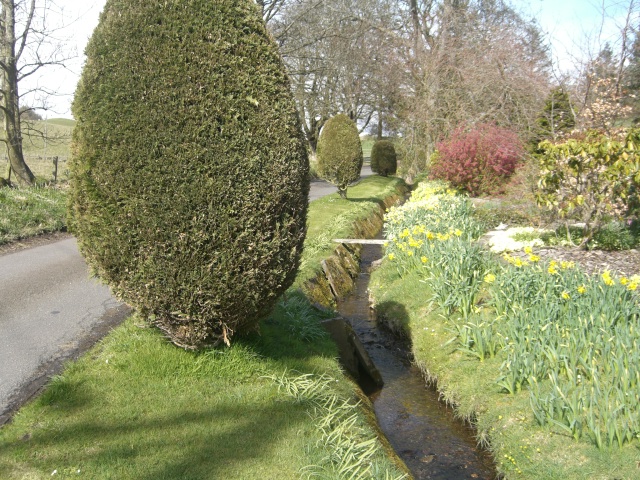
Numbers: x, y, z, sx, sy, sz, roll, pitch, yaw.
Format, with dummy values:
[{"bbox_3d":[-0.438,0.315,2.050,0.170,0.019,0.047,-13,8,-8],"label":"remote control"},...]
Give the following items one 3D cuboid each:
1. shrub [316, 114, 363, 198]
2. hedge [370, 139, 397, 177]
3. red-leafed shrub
[{"bbox_3d":[0.544,-2.329,19.600,1.283,2.320,1.283,0,8,0],"label":"shrub"},{"bbox_3d":[2.802,-3.640,31.000,1.147,1.660,1.147,0,8,0],"label":"hedge"},{"bbox_3d":[4.589,-2.360,20.600,2.697,2.148,2.509,0,8,0],"label":"red-leafed shrub"}]

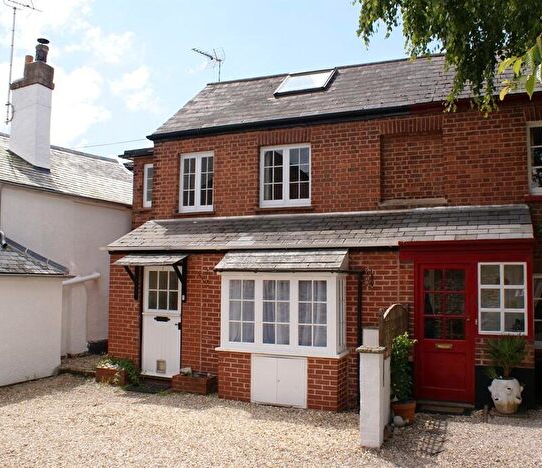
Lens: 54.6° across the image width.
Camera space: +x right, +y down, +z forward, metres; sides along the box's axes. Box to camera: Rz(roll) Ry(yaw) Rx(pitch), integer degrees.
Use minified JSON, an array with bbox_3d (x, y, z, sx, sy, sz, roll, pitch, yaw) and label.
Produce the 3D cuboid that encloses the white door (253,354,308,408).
[{"bbox_3d":[0.123,2.217,7.964,0.903,0.722,0.061,-2,-6,21],"label":"white door"}]

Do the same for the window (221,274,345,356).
[{"bbox_3d":[0.174,1.223,8.232,1.930,1.240,0.610,-1,-4,21],"label":"window"}]

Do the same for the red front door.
[{"bbox_3d":[2.492,1.401,7.534,0.802,1.939,0.082,-2,-6,21],"label":"red front door"}]

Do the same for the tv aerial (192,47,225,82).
[{"bbox_3d":[-1.558,-4.316,13.097,1.000,0.910,0.360,4,-5,-42],"label":"tv aerial"}]

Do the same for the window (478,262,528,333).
[{"bbox_3d":[3.191,0.885,7.253,0.628,0.995,0.082,-2,-6,21],"label":"window"}]

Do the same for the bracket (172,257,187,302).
[{"bbox_3d":[-1.568,0.796,9.024,0.075,0.790,0.420,-1,-4,21],"label":"bracket"}]

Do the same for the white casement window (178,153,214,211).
[{"bbox_3d":[-1.498,-1.054,10.759,0.775,1.250,0.100,-1,-4,21],"label":"white casement window"}]

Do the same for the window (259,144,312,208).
[{"bbox_3d":[0.295,-1.096,10.084,1.030,1.200,0.100,-1,-4,21],"label":"window"}]

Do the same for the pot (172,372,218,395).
[{"bbox_3d":[-1.276,2.500,8.801,0.640,0.235,0.360,-1,-4,21],"label":"pot"}]

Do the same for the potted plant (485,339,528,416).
[{"bbox_3d":[3.062,1.829,6.828,0.470,0.957,0.461,-2,-6,21],"label":"potted plant"}]

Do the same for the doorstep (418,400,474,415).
[{"bbox_3d":[2.408,2.398,7.274,0.738,0.102,0.266,-2,-6,21],"label":"doorstep"}]

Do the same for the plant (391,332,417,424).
[{"bbox_3d":[1.788,1.920,7.083,0.380,1.180,0.380,-1,-4,21],"label":"plant"}]

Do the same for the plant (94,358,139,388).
[{"bbox_3d":[-2.615,2.356,9.101,0.647,0.420,0.410,-2,-6,21],"label":"plant"}]

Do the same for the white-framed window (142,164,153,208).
[{"bbox_3d":[-2.836,-1.134,12.398,0.369,1.049,0.082,-2,-6,21],"label":"white-framed window"}]

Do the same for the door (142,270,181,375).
[{"bbox_3d":[-1.946,1.553,9.389,0.791,1.931,0.072,-2,-6,21],"label":"door"}]

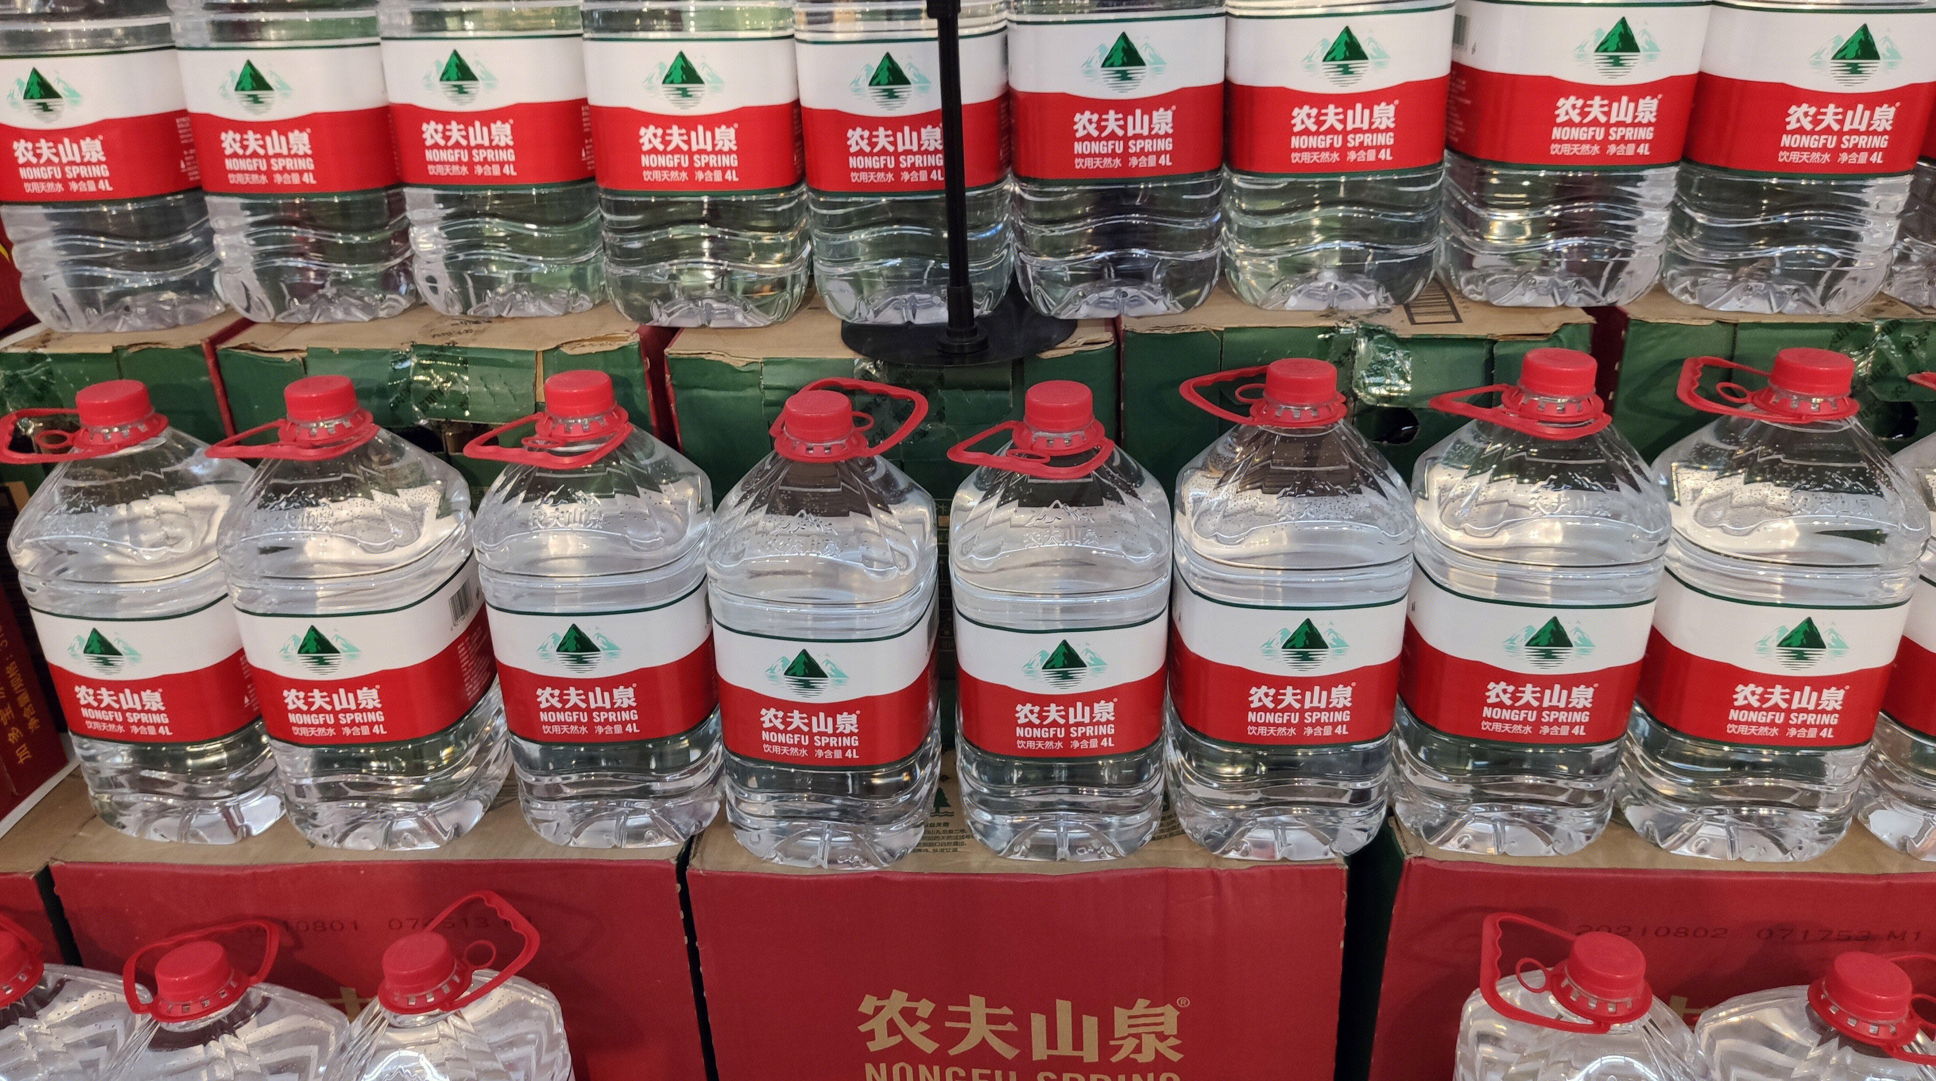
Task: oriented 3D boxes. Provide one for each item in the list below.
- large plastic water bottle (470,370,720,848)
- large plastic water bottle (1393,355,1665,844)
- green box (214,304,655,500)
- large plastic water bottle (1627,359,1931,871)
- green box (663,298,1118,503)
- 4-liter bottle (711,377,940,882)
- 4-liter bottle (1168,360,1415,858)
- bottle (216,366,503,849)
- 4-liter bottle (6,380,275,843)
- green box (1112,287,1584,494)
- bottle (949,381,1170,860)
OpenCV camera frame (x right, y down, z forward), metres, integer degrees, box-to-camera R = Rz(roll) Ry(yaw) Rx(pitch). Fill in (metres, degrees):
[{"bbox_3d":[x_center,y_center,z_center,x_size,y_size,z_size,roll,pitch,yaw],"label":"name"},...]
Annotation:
[{"bbox_3d":[-0.246,0.044,0.994,0.141,0.317,0.141,0,23,2],"label":"large plastic water bottle"},{"bbox_3d":[0.361,0.037,0.943,0.141,0.317,0.141,2,23,8],"label":"large plastic water bottle"},{"bbox_3d":[-0.365,-0.077,1.279,0.300,0.324,0.443,-1,24,2],"label":"green box"},{"bbox_3d":[0.518,0.037,0.941,0.141,0.317,0.141,4,24,13],"label":"large plastic water bottle"},{"bbox_3d":[-0.045,-0.072,1.240,0.300,0.324,0.443,-2,24,1],"label":"green box"},{"bbox_3d":[-0.089,0.060,0.965,0.144,0.318,0.144,2,24,8],"label":"4-liter bottle"},{"bbox_3d":[0.207,0.040,0.950,0.141,0.317,0.141,-1,23,1],"label":"4-liter bottle"},{"bbox_3d":[-0.414,0.046,1.001,0.141,0.317,0.141,0,23,2],"label":"bottle"},{"bbox_3d":[-0.557,0.052,1.021,0.144,0.318,0.144,2,24,10],"label":"4-liter bottle"},{"bbox_3d":[0.279,-0.078,1.237,0.304,0.321,0.440,0,23,4],"label":"green box"},{"bbox_3d":[0.061,0.052,0.978,0.141,0.317,0.141,-1,23,1],"label":"bottle"}]

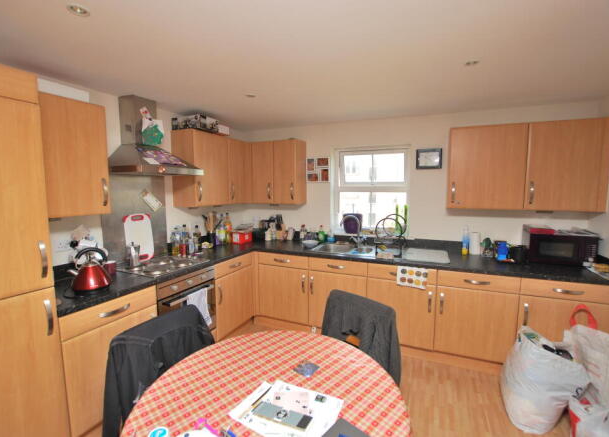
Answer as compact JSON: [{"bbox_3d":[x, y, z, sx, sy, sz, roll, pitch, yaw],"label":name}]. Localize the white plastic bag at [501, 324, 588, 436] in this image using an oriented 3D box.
[{"bbox_3d":[1.594,1.058,1.813,0.380,0.585,0.420,-5,7,-43],"label":"white plastic bag"}]

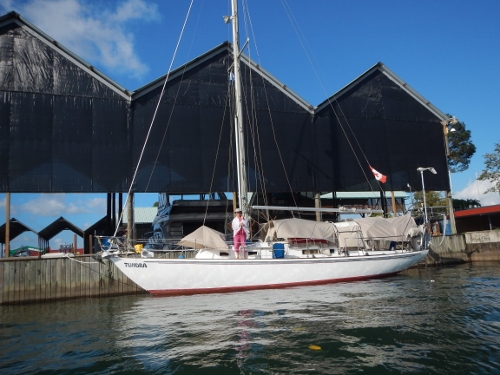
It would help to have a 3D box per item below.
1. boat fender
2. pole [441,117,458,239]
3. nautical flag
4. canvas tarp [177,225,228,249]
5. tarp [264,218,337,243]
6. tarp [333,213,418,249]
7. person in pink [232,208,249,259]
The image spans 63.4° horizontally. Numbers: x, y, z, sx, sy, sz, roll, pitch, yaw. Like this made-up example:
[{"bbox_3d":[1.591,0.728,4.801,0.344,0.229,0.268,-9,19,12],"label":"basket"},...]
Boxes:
[{"bbox_3d":[-3.313,2.140,13.079,0.404,0.283,0.283,0,-6,-19],"label":"boat fender"},{"bbox_3d":[10.130,-0.599,20.200,0.606,5.808,0.404,-2,-6,0],"label":"pole"},{"bbox_3d":[5.191,-0.543,16.311,0.626,0.657,0.151,0,-6,-19],"label":"nautical flag"},{"bbox_3d":[-1.626,1.682,13.736,1.566,0.788,1.364,0,-6,-19],"label":"canvas tarp"},{"bbox_3d":[1.828,1.586,14.928,2.121,0.838,1.717,0,-6,-19],"label":"tarp"},{"bbox_3d":[4.969,1.697,16.009,2.626,1.293,1.919,0,-6,-19],"label":"tarp"},{"bbox_3d":[-0.308,1.535,13.423,0.485,1.656,0.343,-2,-6,-1],"label":"person in pink"}]

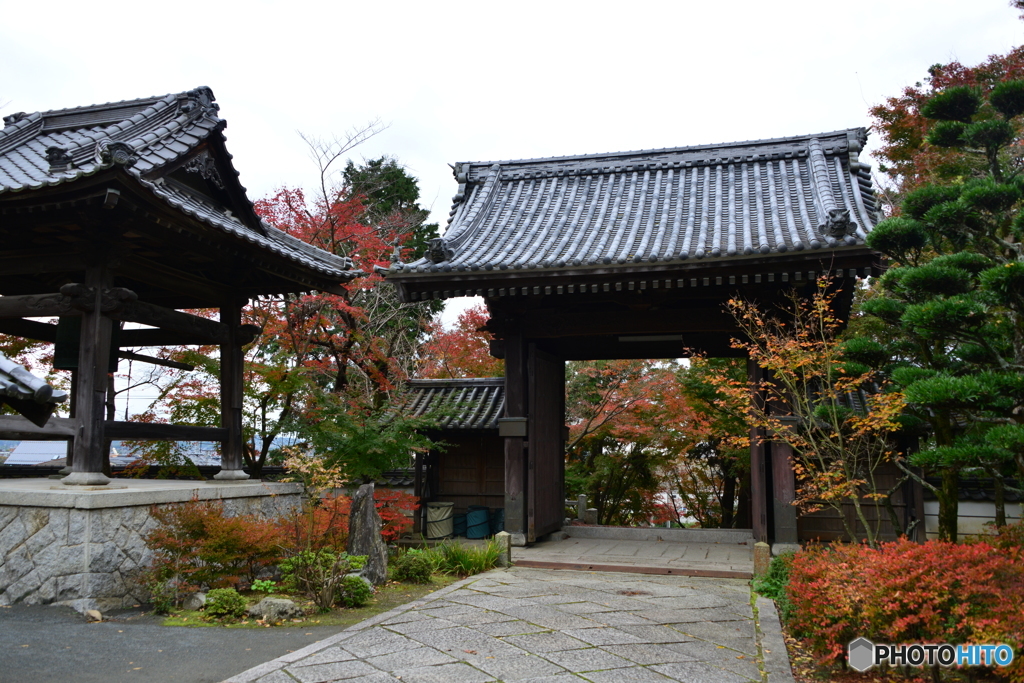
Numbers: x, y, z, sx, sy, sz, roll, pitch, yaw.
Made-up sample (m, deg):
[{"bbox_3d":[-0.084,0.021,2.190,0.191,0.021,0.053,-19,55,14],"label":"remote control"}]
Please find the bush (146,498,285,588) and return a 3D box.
[{"bbox_3d":[-3.355,2.348,9.014,1.444,1.111,1.011,3,-8,-20],"label":"bush"}]

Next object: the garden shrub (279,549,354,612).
[{"bbox_3d":[-2.043,2.506,8.344,0.766,0.638,0.690,2,-8,-13],"label":"garden shrub"}]

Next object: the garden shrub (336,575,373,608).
[{"bbox_3d":[-1.706,2.707,8.632,0.381,0.339,0.362,2,-8,-11],"label":"garden shrub"}]

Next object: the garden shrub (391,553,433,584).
[{"bbox_3d":[-1.311,2.960,10.397,0.542,0.384,0.515,2,-8,-7],"label":"garden shrub"}]

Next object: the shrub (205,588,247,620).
[{"bbox_3d":[-2.838,2.605,7.896,0.389,0.282,0.370,3,-8,-19],"label":"shrub"}]

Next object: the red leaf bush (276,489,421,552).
[{"bbox_3d":[-2.381,2.749,11.620,1.950,1.050,1.300,0,-8,0],"label":"red leaf bush"}]

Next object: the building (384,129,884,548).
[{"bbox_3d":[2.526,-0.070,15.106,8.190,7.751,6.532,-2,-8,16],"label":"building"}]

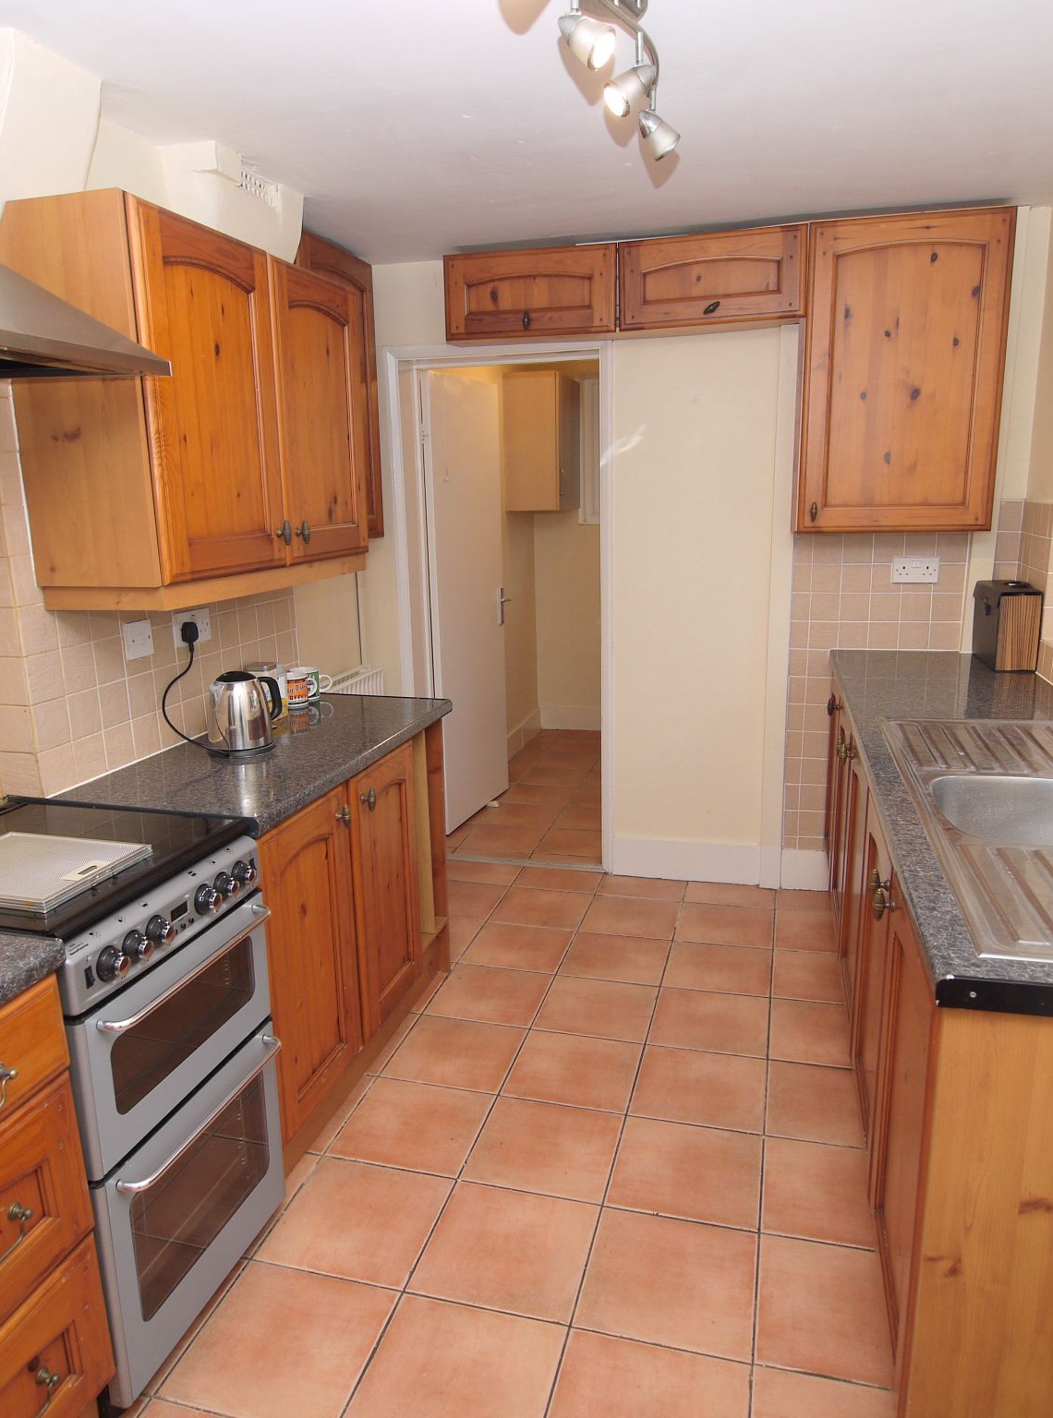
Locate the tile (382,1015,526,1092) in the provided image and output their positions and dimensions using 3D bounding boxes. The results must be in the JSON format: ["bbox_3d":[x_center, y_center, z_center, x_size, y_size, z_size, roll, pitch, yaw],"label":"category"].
[{"bbox_3d":[-0.188,0.957,2.728,0.327,0.010,0.327,2,13,15],"label":"tile"}]

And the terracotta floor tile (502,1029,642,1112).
[{"bbox_3d":[0.133,0.969,2.644,0.327,0.010,0.327,2,13,15],"label":"terracotta floor tile"}]

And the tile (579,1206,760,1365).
[{"bbox_3d":[0.283,1.123,1.936,0.327,0.010,0.327,2,13,15],"label":"tile"}]

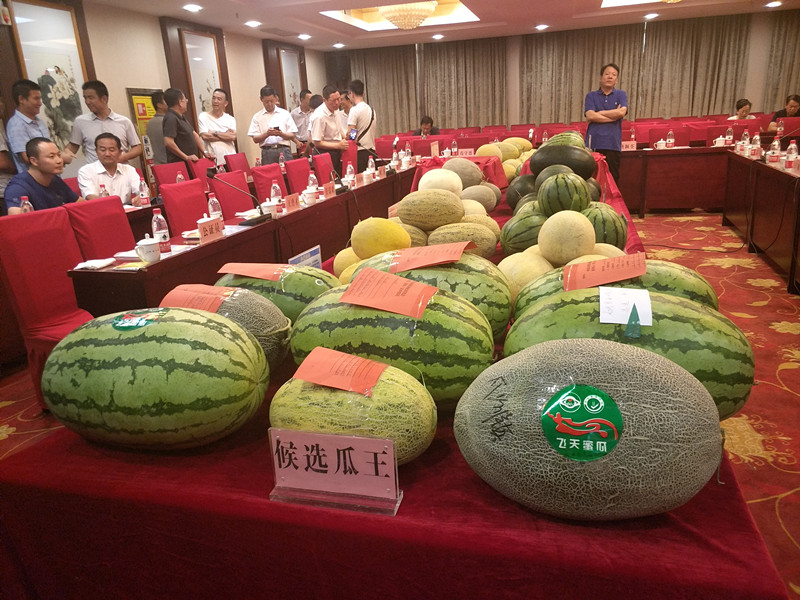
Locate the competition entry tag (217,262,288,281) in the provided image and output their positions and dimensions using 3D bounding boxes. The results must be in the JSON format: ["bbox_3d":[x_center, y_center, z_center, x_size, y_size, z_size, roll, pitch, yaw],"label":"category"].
[{"bbox_3d":[-0.344,-0.070,1.366,0.150,0.012,0.098,4,25,7],"label":"competition entry tag"}]

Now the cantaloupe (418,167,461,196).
[{"bbox_3d":[0.186,-0.523,2.661,0.200,0.165,0.190,-1,18,7],"label":"cantaloupe"}]

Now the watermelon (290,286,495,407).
[{"bbox_3d":[-0.021,0.087,1.098,0.408,0.255,0.255,5,20,24],"label":"watermelon"}]

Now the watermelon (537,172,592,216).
[{"bbox_3d":[0.646,-0.406,2.269,0.215,0.190,0.205,3,19,18],"label":"watermelon"}]

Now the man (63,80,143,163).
[{"bbox_3d":[-2.425,-1.012,4.994,0.580,1.670,0.380,-11,20,-24],"label":"man"}]

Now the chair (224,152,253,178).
[{"bbox_3d":[-1.607,-1.146,6.544,0.560,0.970,0.440,3,19,18],"label":"chair"}]

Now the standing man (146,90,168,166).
[{"bbox_3d":[-2.503,-1.410,6.344,0.300,1.680,0.500,-16,21,-35],"label":"standing man"}]

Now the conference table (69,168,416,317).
[{"bbox_3d":[-0.489,-0.458,4.444,0.380,0.750,4.500,3,19,18],"label":"conference table"}]

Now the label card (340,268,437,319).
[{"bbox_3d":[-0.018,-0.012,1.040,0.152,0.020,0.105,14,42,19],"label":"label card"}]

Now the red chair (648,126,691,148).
[{"bbox_3d":[3.268,-1.587,7.087,0.450,0.970,0.560,3,19,18],"label":"red chair"}]

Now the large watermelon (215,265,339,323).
[{"bbox_3d":[-0.303,0.019,1.423,0.368,0.222,0.213,-2,17,5],"label":"large watermelon"}]

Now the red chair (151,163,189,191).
[{"bbox_3d":[-1.783,-0.737,5.202,0.540,0.950,0.440,3,19,18],"label":"red chair"}]

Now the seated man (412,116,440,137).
[{"bbox_3d":[0.473,-2.442,9.746,0.500,1.240,0.700,2,19,15],"label":"seated man"}]

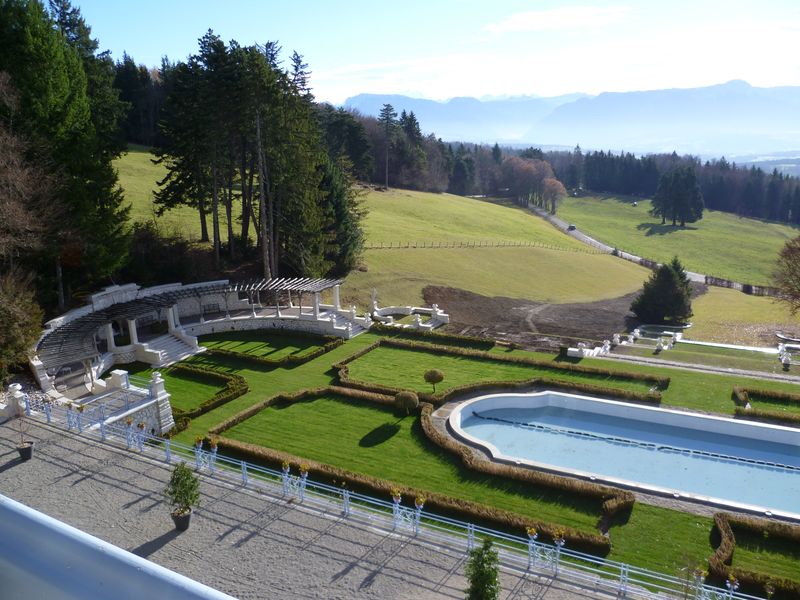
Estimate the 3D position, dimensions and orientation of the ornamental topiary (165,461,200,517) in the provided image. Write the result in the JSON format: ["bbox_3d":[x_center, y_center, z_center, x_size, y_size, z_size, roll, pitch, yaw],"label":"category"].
[{"bbox_3d":[-6.982,5.943,20.359,1.120,1.750,1.100,-1,14,0],"label":"ornamental topiary"}]

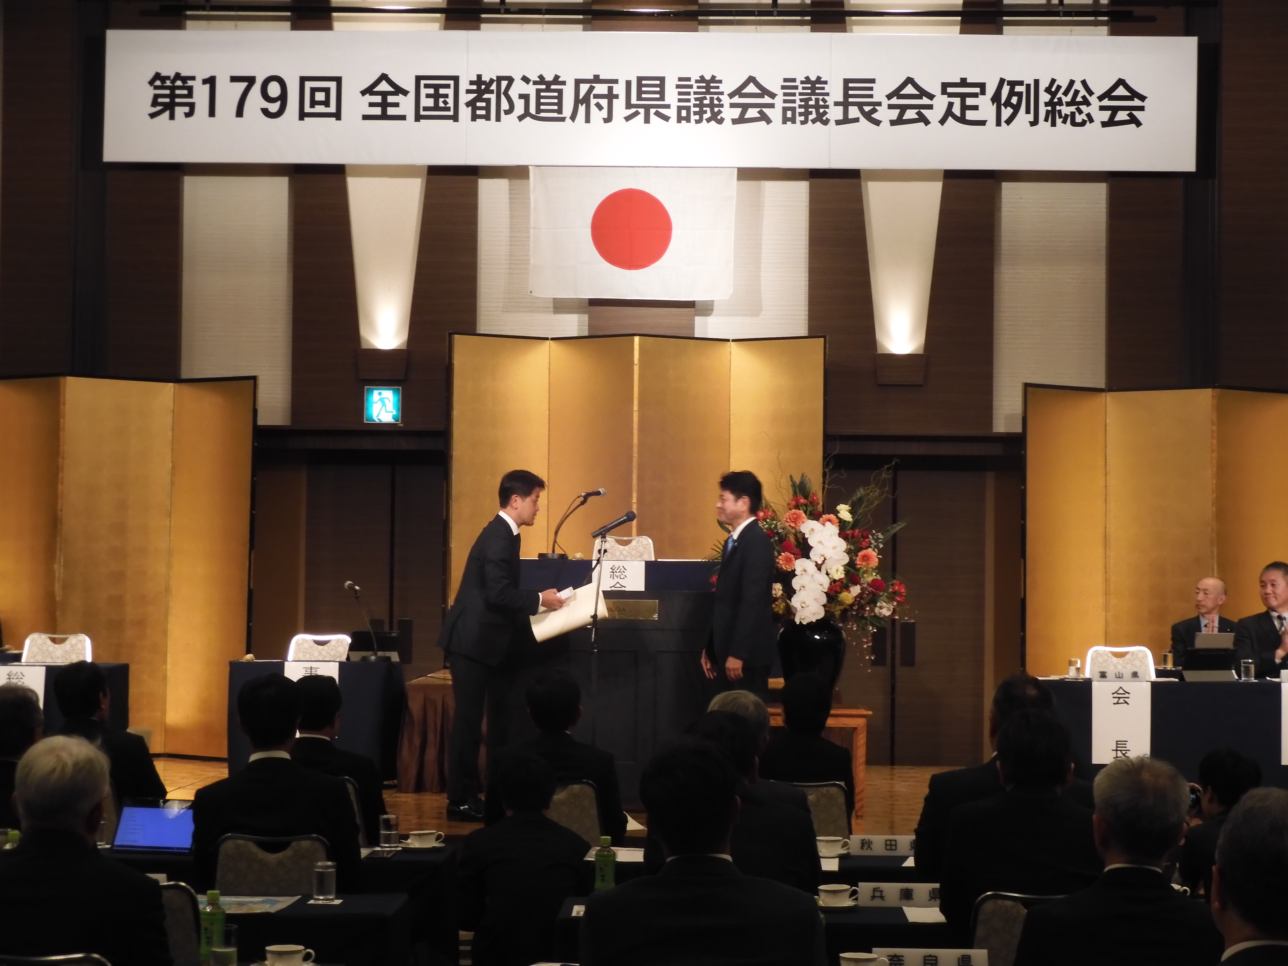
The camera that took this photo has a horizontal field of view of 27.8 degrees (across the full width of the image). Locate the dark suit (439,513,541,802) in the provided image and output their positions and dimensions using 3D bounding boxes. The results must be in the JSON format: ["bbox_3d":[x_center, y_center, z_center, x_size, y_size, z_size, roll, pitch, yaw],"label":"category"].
[{"bbox_3d":[-0.753,0.851,12.700,0.520,1.400,0.480,1,-2,0],"label":"dark suit"}]

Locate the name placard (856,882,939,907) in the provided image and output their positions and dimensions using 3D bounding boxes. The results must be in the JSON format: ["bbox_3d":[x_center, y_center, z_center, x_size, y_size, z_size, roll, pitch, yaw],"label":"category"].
[{"bbox_3d":[0.734,1.150,7.270,0.267,0.068,0.050,1,-2,0],"label":"name placard"}]

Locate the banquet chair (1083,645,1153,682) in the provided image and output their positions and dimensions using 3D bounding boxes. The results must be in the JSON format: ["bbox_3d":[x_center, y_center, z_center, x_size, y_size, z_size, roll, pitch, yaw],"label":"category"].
[{"bbox_3d":[2.573,1.290,13.830,0.440,0.860,0.550,1,-1,0],"label":"banquet chair"}]

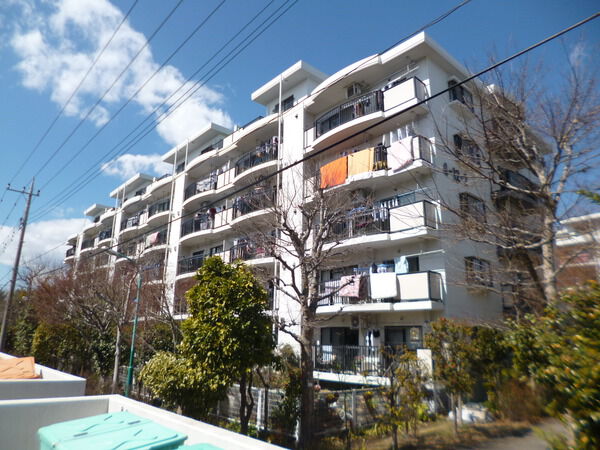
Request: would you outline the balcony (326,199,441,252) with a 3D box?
[{"bbox_3d":[2.775,0.329,17.725,1.675,1.310,6.008,15,-21,-41],"label":"balcony"}]

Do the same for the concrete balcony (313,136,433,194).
[{"bbox_3d":[2.809,-2.281,18.452,1.675,1.310,6.008,15,-21,-41],"label":"concrete balcony"}]

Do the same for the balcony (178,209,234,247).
[{"bbox_3d":[-5.997,0.127,27.501,1.675,1.310,5.811,15,-21,-41],"label":"balcony"}]

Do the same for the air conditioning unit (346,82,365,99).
[{"bbox_3d":[2.682,-6.401,19.845,0.295,0.571,0.788,15,-21,-41],"label":"air conditioning unit"}]

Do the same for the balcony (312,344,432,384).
[{"bbox_3d":[2.651,5.562,16.331,1.675,1.310,5.841,15,-21,-41],"label":"balcony"}]

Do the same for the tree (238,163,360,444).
[{"bbox_3d":[-0.030,1.642,8.989,2.650,5.950,2.650,1,-16,0],"label":"tree"}]

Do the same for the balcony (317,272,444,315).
[{"bbox_3d":[2.742,2.938,16.998,1.675,1.310,6.008,15,-21,-41],"label":"balcony"}]

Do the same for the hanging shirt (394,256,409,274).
[{"bbox_3d":[4.024,1.637,16.408,0.571,0.749,0.148,-10,-19,33],"label":"hanging shirt"}]

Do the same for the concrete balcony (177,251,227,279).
[{"bbox_3d":[-6.031,2.736,26.774,1.675,1.310,5.811,15,-21,-41],"label":"concrete balcony"}]

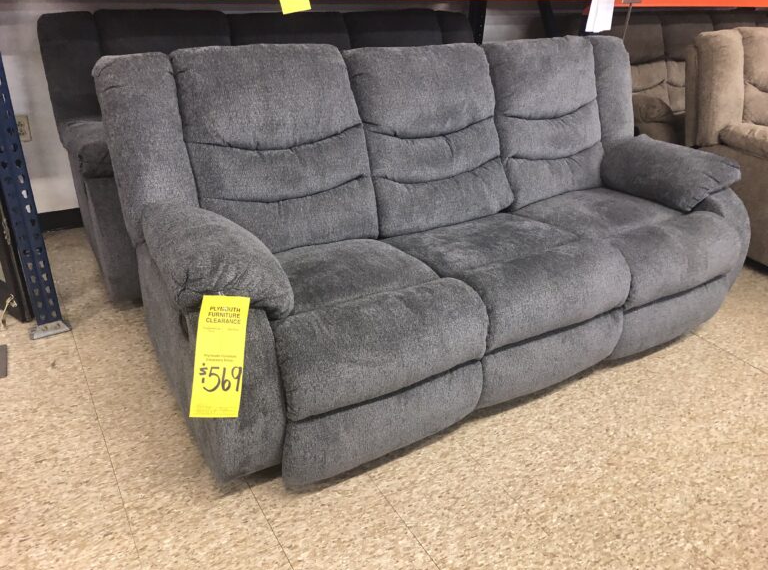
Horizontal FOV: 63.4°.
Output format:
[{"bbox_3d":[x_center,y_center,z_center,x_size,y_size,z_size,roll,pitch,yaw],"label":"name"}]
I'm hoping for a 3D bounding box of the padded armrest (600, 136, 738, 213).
[{"bbox_3d":[1.214,-0.477,2.631,0.270,0.190,0.515,-14,33,-28],"label":"padded armrest"}]

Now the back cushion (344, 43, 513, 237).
[{"bbox_3d":[0.166,-0.586,2.397,0.620,0.660,0.230,-14,13,-28],"label":"back cushion"}]

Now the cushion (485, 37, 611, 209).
[{"bbox_3d":[0.699,-0.716,2.691,0.625,0.660,0.230,-14,13,-28],"label":"cushion"}]

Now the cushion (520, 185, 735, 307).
[{"bbox_3d":[0.950,-0.196,2.464,0.625,0.210,0.655,-14,33,-28],"label":"cushion"}]

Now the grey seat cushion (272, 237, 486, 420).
[{"bbox_3d":[-0.116,0.064,1.877,0.625,0.210,0.655,-14,33,-28],"label":"grey seat cushion"}]

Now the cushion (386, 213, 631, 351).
[{"bbox_3d":[0.417,-0.066,2.171,0.620,0.210,0.655,-14,33,-28],"label":"cushion"}]

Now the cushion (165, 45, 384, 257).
[{"bbox_3d":[-0.368,-0.456,2.104,0.625,0.660,0.230,-14,13,-28],"label":"cushion"}]

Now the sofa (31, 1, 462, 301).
[{"bbox_3d":[-0.324,-0.726,2.948,2.140,1.020,0.950,-14,33,-28],"label":"sofa"}]

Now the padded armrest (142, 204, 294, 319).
[{"bbox_3d":[-0.476,-0.067,1.693,0.280,0.190,0.505,-14,33,-28],"label":"padded armrest"}]

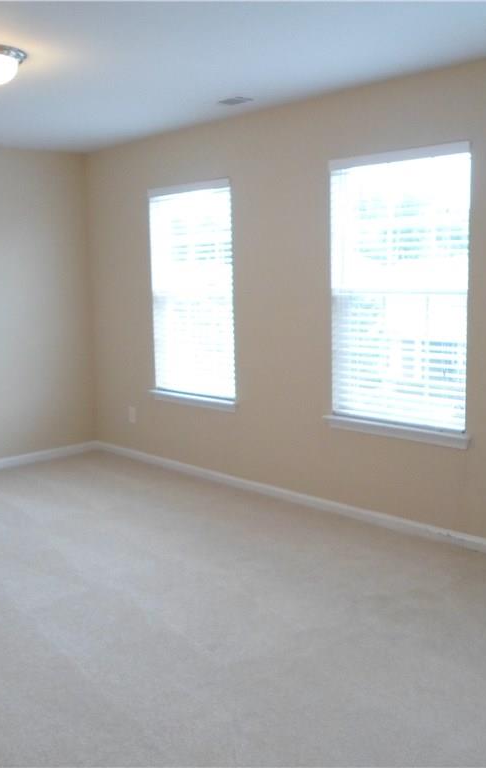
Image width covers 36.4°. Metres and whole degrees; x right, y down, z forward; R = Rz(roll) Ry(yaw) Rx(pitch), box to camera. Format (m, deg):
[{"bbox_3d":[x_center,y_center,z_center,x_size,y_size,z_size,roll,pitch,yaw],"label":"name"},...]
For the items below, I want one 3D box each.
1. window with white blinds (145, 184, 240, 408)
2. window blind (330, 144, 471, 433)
[{"bbox_3d":[-0.355,-0.624,5.241,0.100,1.530,0.910,-9,12,-43],"label":"window with white blinds"},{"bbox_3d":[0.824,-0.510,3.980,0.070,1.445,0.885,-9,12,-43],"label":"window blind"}]

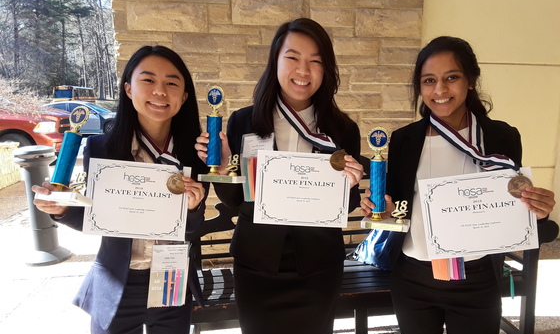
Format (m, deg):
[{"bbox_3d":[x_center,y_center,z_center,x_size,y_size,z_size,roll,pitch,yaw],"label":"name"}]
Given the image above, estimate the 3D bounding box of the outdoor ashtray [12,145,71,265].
[{"bbox_3d":[-2.059,0.320,3.919,0.370,0.990,0.370,-2,11,0],"label":"outdoor ashtray"}]

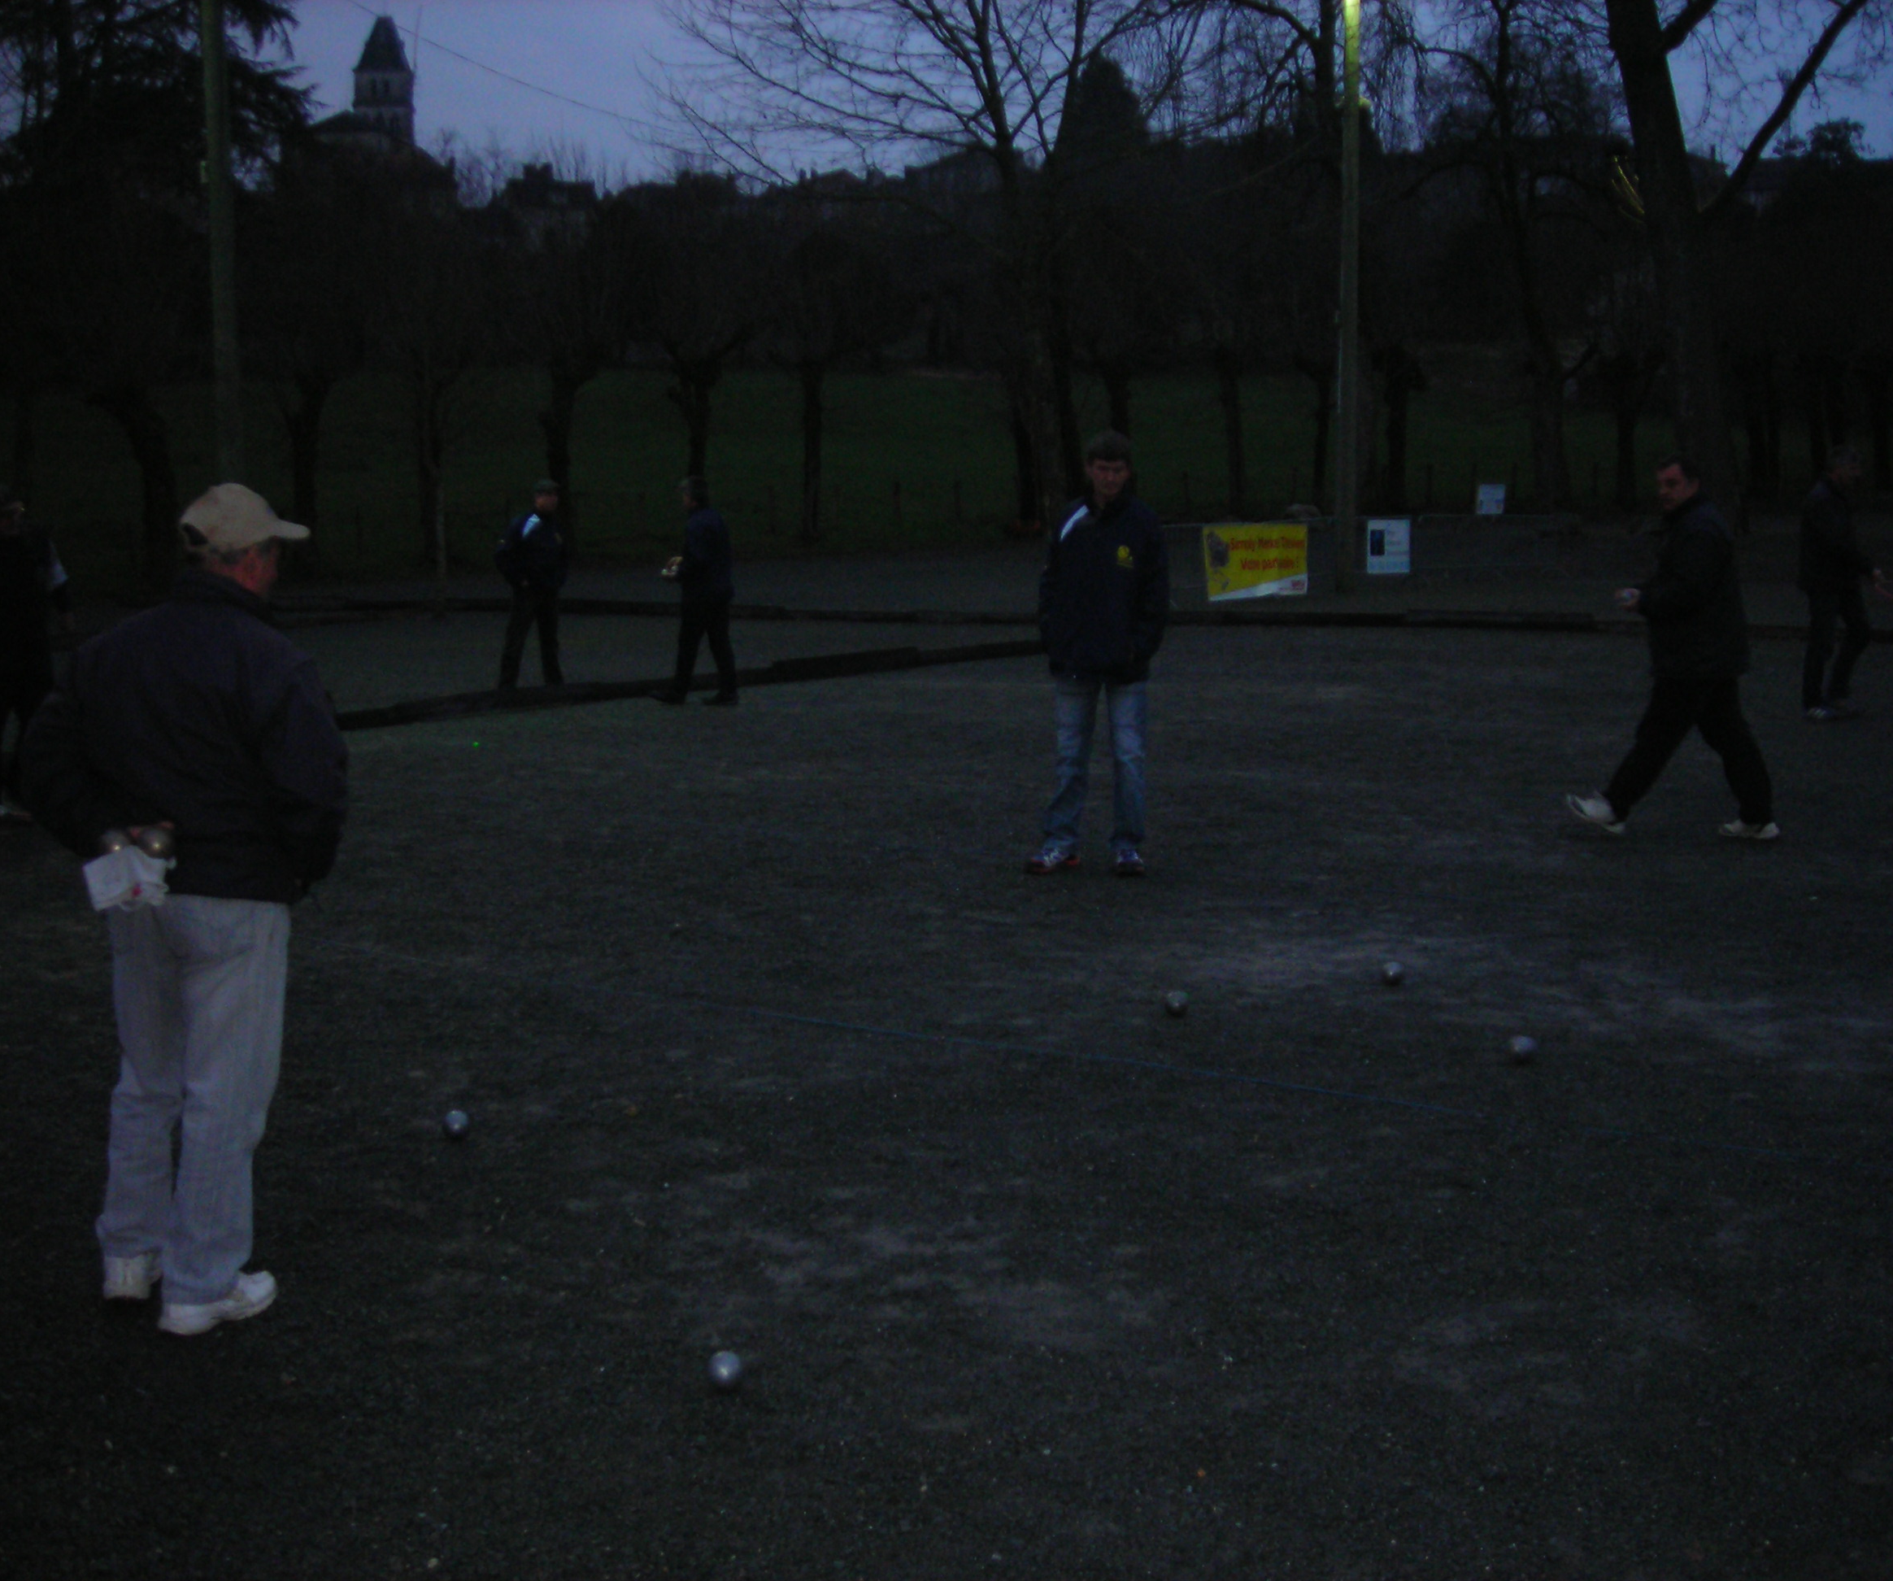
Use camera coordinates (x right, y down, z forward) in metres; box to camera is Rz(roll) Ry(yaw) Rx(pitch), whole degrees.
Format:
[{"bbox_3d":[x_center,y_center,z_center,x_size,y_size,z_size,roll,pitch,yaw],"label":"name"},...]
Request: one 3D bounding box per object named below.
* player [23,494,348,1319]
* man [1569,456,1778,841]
[{"bbox_3d":[-1.602,0.248,4.877,0.620,1.768,0.430,3,9,28],"label":"player"},{"bbox_3d":[3.363,-0.663,10.679,0.920,1.735,0.540,0,8,9],"label":"man"}]

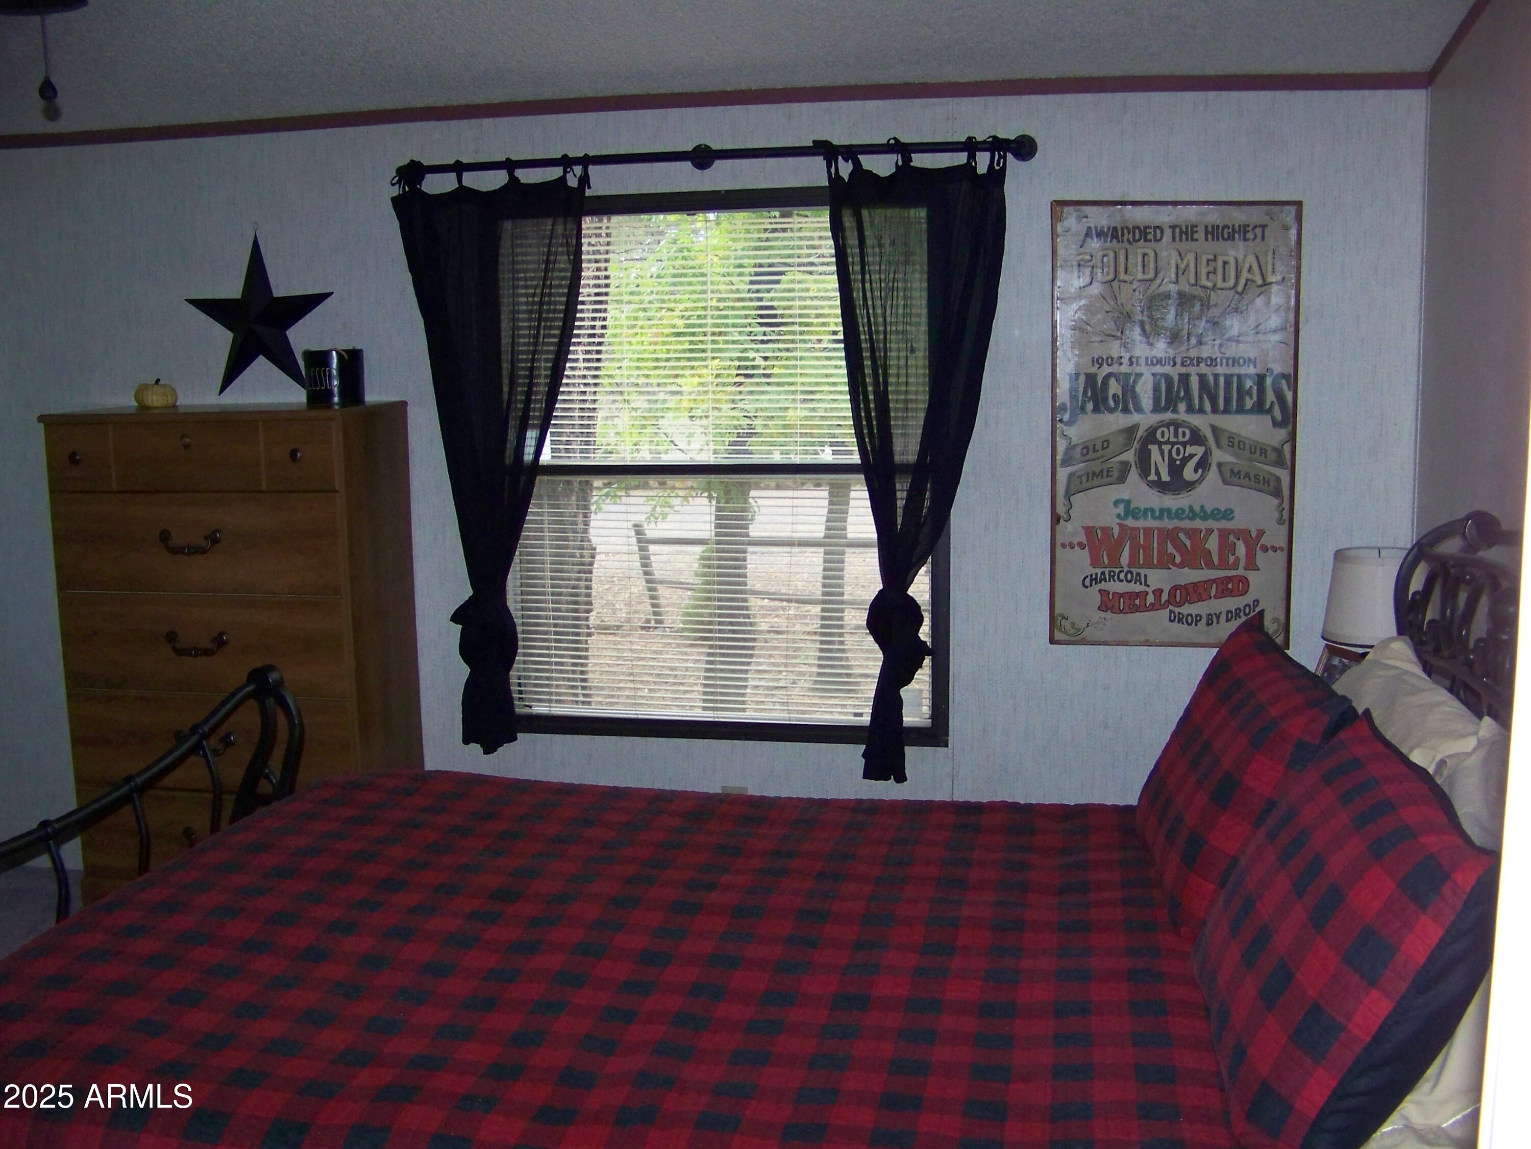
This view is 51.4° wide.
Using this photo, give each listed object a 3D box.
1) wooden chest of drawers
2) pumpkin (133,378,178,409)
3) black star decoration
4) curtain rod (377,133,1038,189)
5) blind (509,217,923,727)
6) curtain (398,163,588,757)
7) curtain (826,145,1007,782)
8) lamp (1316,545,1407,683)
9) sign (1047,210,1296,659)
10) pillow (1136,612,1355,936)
[{"bbox_3d":[-1.401,0.250,4.311,0.815,1.399,0.428,0,8,10],"label":"wooden chest of drawers"},{"bbox_3d":[-1.637,-0.485,4.274,0.116,0.078,0.116,1,8,11],"label":"pumpkin"},{"bbox_3d":[-1.396,-0.717,4.397,0.448,0.438,0.060,1,8,11],"label":"black star decoration"},{"bbox_3d":[-0.157,-1.061,4.080,1.681,0.070,0.110,1,8,11],"label":"curtain rod"},{"bbox_3d":[-0.132,-0.276,4.263,1.143,1.360,0.040,1,8,11],"label":"blind"},{"bbox_3d":[-0.713,-0.287,4.269,0.533,1.585,0.120,1,8,11],"label":"curtain"},{"bbox_3d":[0.385,-0.257,4.064,0.449,1.626,0.120,1,8,11],"label":"curtain"},{"bbox_3d":[1.274,0.167,3.339,0.240,0.450,0.240,1,8,11],"label":"lamp"},{"bbox_3d":[1.023,-0.367,4.007,0.597,1.117,0.022,1,8,11],"label":"sign"},{"bbox_3d":[0.804,0.316,2.639,0.170,0.480,0.670,30,11,0],"label":"pillow"}]

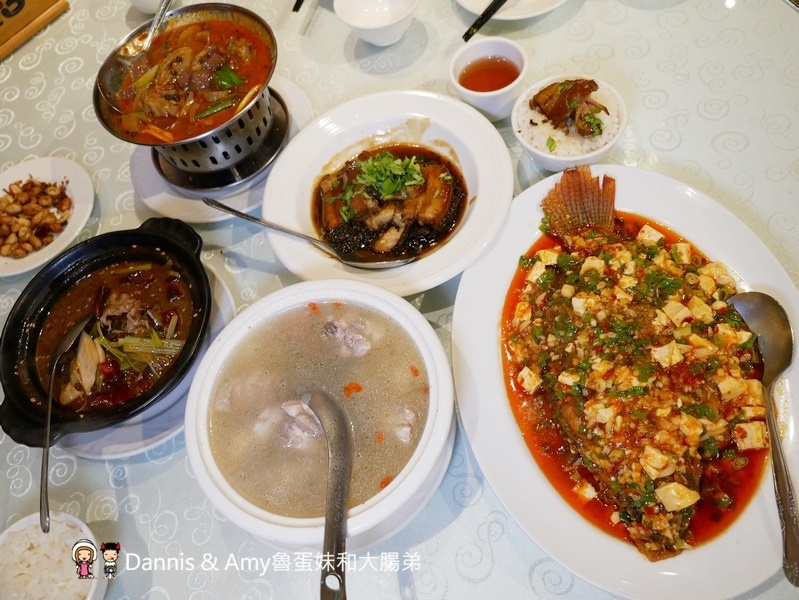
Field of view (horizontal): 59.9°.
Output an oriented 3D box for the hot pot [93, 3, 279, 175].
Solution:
[{"bbox_3d":[-0.206,-0.206,0.738,0.193,0.104,0.193,-5,62,9],"label":"hot pot"}]

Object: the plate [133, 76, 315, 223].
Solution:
[{"bbox_3d":[-0.197,-0.171,0.783,0.214,0.022,0.214,-5,62,9],"label":"plate"}]

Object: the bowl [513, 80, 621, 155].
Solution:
[{"bbox_3d":[0.168,-0.166,0.689,0.108,0.052,0.108,-5,62,9],"label":"bowl"}]

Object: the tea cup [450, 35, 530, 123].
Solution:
[{"bbox_3d":[0.097,-0.226,0.733,0.082,0.057,0.082,-5,62,9],"label":"tea cup"}]

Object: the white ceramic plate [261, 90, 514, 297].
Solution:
[{"bbox_3d":[-0.011,-0.103,0.700,0.250,0.038,0.250,-5,62,9],"label":"white ceramic plate"}]

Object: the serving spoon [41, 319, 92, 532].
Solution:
[{"bbox_3d":[-0.282,0.094,0.592,0.045,0.034,0.211,-11,52,5],"label":"serving spoon"}]

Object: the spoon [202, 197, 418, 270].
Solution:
[{"bbox_3d":[-0.088,-0.067,0.681,0.225,0.028,0.045,16,66,10],"label":"spoon"}]

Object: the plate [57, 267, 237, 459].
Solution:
[{"bbox_3d":[-0.255,0.051,0.676,0.215,0.022,0.215,-5,62,9],"label":"plate"}]

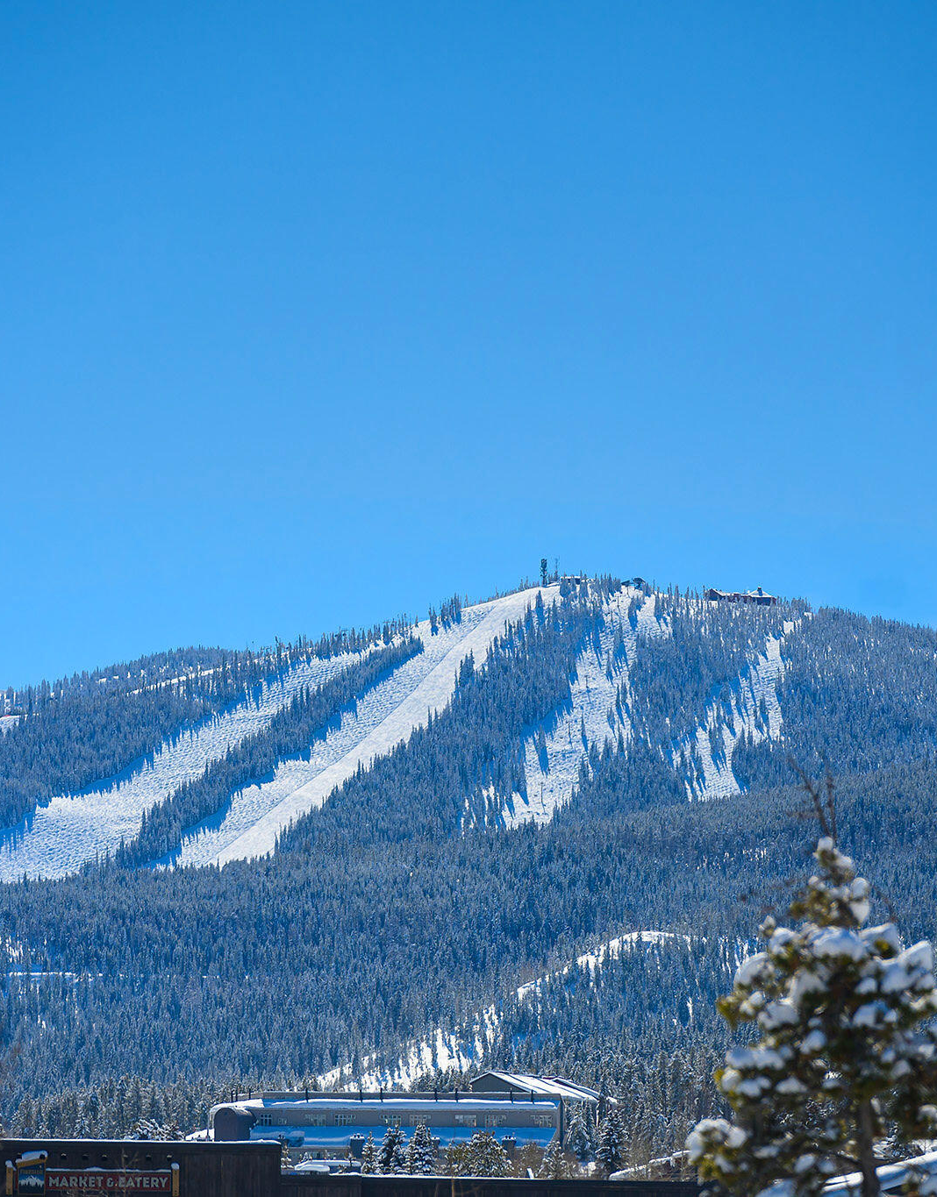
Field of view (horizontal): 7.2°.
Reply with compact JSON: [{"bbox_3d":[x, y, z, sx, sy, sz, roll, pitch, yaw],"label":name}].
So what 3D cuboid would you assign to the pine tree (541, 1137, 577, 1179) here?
[{"bbox_3d":[9.407,59.575,790.000,3.700,5.040,3.700,0,-6,0],"label":"pine tree"}]

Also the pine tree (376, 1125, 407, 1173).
[{"bbox_3d":[-8.073,58.537,790.000,3.410,5.930,3.410,0,-6,0],"label":"pine tree"}]

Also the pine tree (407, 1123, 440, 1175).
[{"bbox_3d":[-4.814,58.537,790.000,3.410,6.220,3.410,0,-6,0],"label":"pine tree"}]

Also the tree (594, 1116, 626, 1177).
[{"bbox_3d":[15.341,59.487,810.000,3.650,6.840,3.650,0,-6,0],"label":"tree"}]

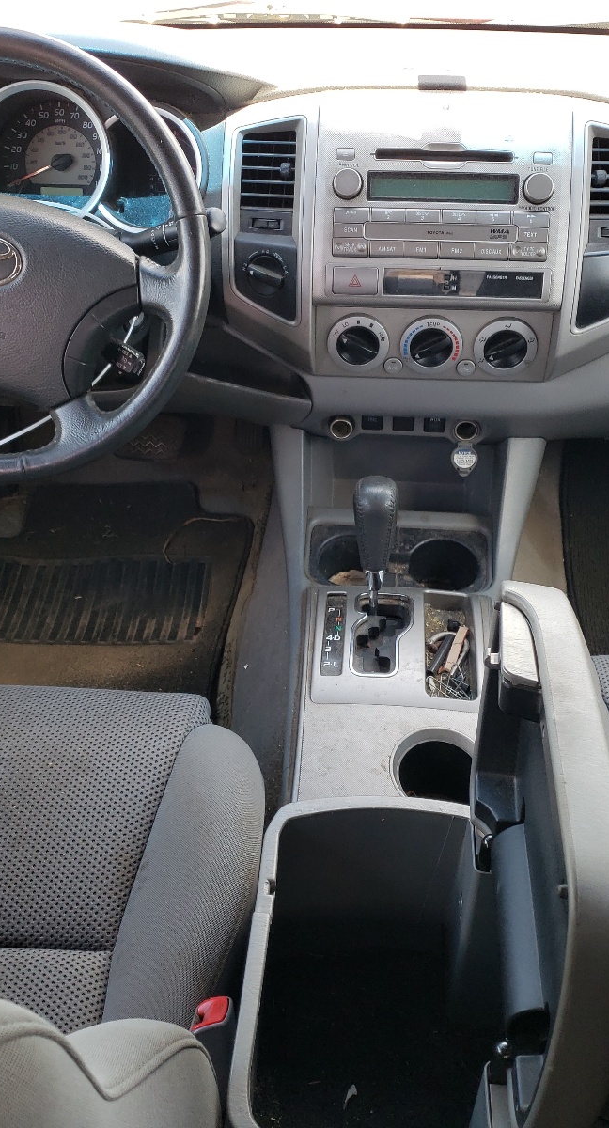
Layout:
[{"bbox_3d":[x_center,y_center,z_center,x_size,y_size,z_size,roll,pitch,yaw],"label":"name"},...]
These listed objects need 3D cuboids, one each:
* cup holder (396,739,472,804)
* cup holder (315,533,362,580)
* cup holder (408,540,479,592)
[{"bbox_3d":[0.116,0.204,0.990,0.080,0.075,0.080,2,39,4],"label":"cup holder"},{"bbox_3d":[0.054,0.027,1.282,0.080,0.070,0.080,2,39,4],"label":"cup holder"},{"bbox_3d":[0.155,0.028,1.278,0.080,0.070,0.080,2,39,4],"label":"cup holder"}]

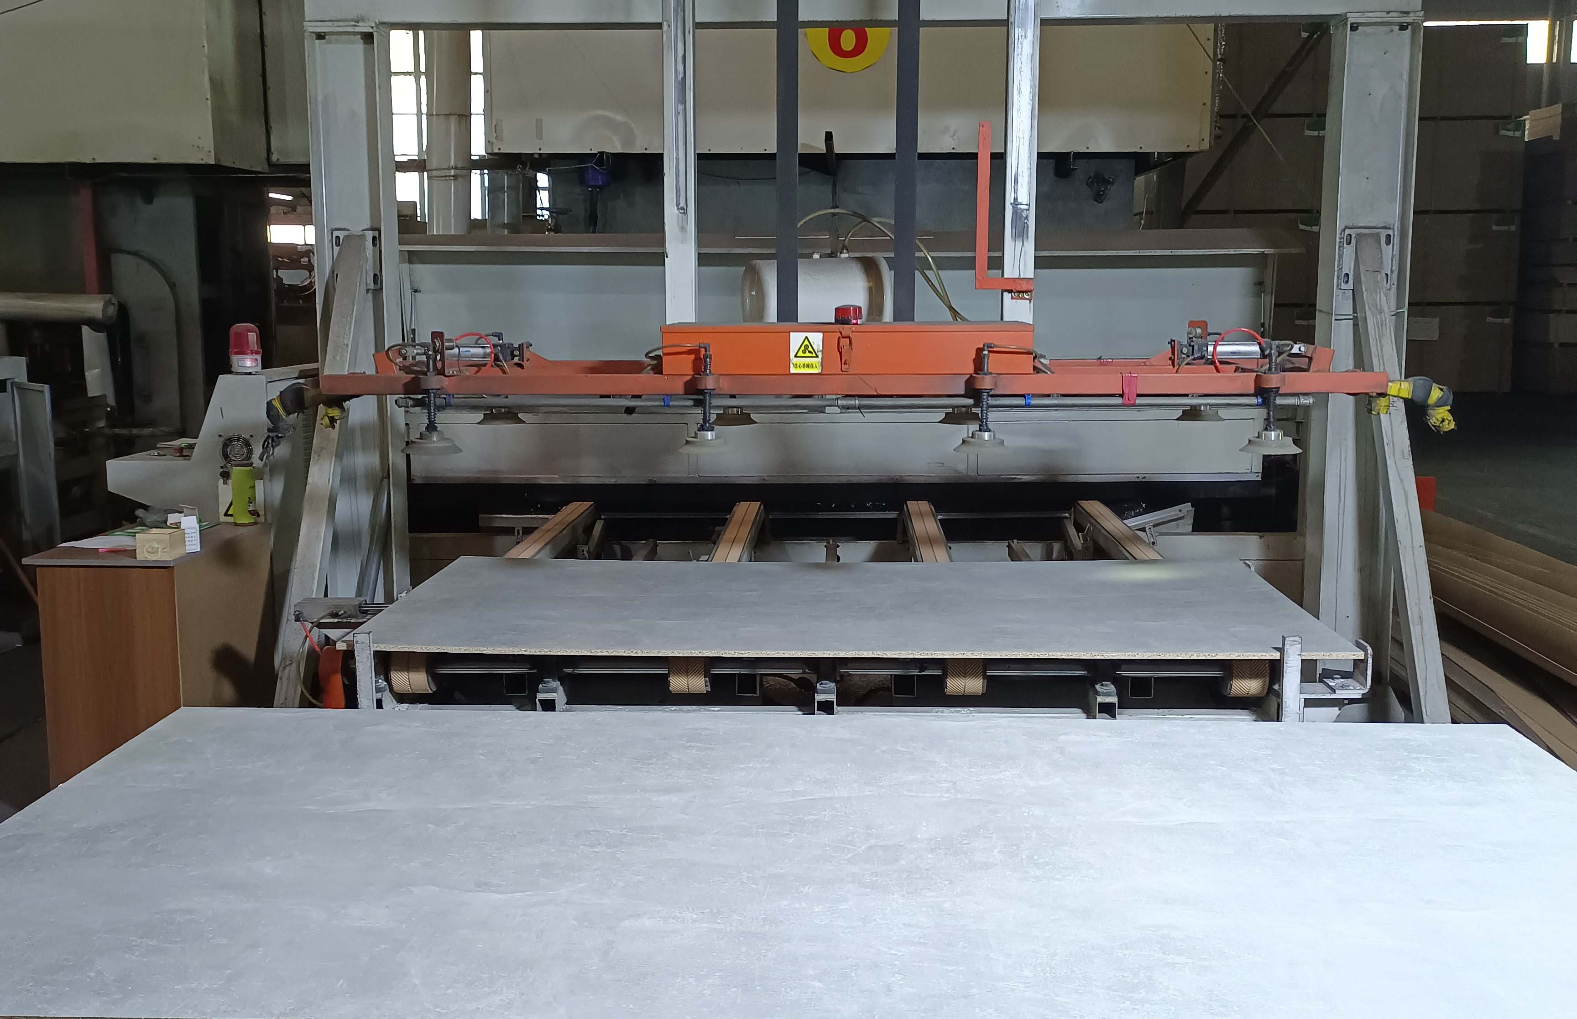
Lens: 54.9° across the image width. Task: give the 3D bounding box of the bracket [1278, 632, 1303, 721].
[{"bbox_3d":[1.179,0.413,3.578,0.050,0.233,0.050,0,9,3],"label":"bracket"}]

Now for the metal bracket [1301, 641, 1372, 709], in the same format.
[{"bbox_3d":[1.300,0.388,3.634,0.152,0.145,0.120,0,9,3],"label":"metal bracket"}]

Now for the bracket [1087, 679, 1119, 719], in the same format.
[{"bbox_3d":[0.750,0.443,3.617,0.051,0.093,0.120,0,9,3],"label":"bracket"}]

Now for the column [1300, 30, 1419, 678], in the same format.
[{"bbox_3d":[1.989,-0.478,5.295,0.248,2.360,0.180,0,9,3],"label":"column"}]

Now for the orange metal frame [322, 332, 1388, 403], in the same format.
[{"bbox_3d":[0.154,-0.393,3.963,2.535,0.145,0.720,0,9,3],"label":"orange metal frame"}]

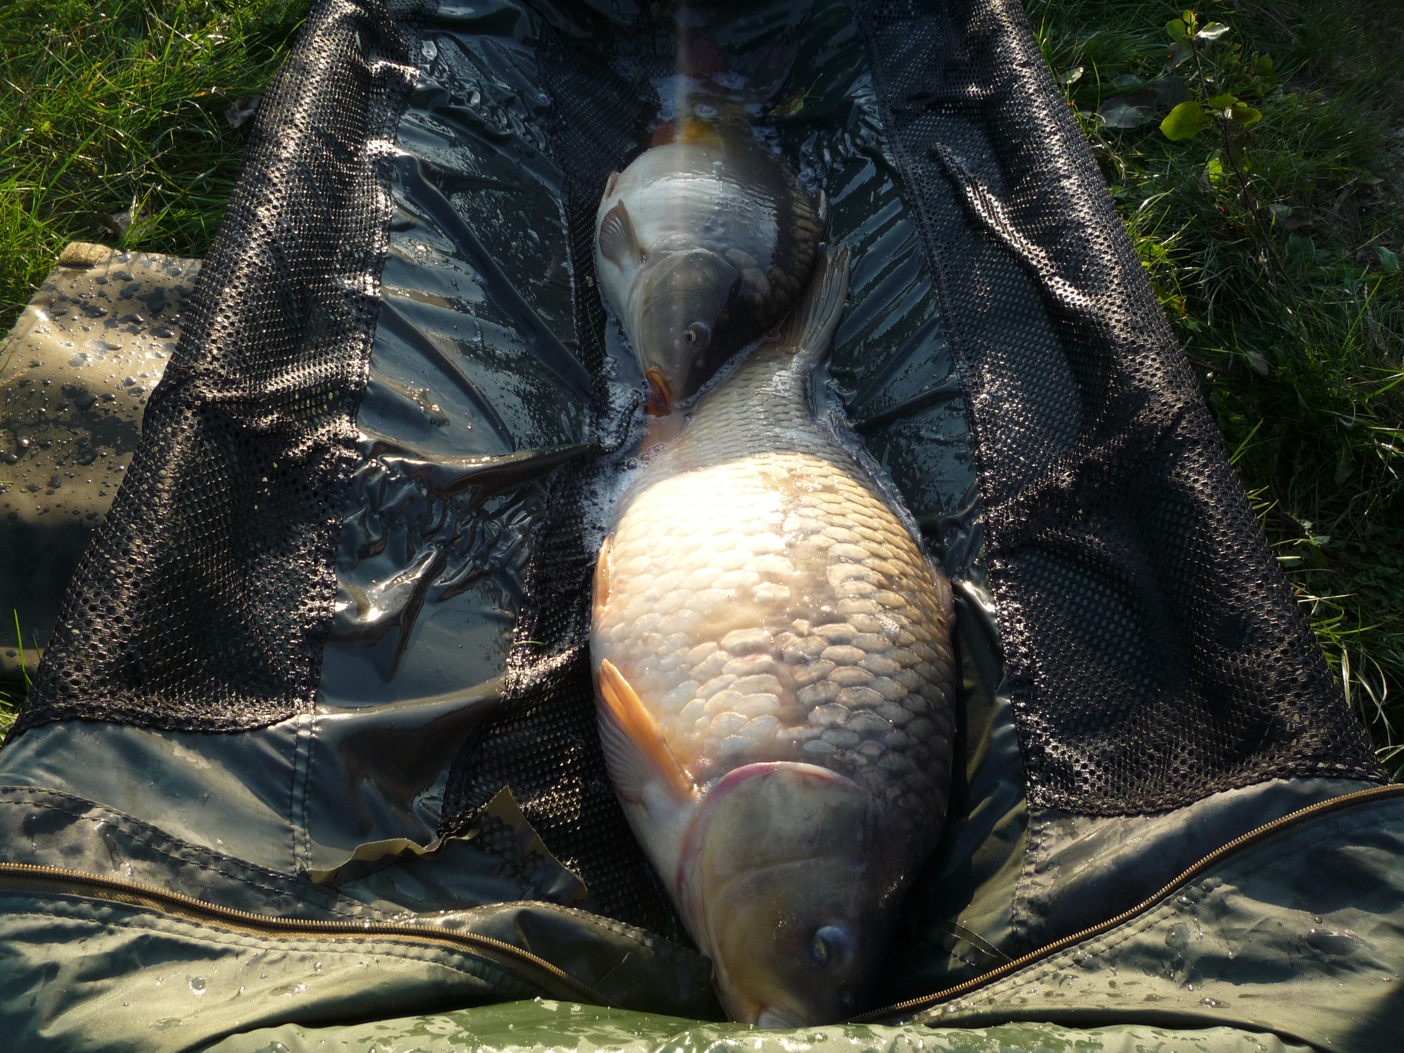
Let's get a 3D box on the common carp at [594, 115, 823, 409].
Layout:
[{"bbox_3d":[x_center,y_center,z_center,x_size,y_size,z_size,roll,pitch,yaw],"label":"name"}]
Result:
[{"bbox_3d":[0.013,-0.338,1.296,0.235,0.135,0.650,13,49,-2],"label":"common carp"}]

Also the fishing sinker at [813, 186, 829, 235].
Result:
[{"bbox_3d":[0.127,-0.328,1.307,0.030,0.020,0.085,11,51,-1],"label":"fishing sinker"}]

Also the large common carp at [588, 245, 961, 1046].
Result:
[{"bbox_3d":[0.055,0.004,0.988,0.275,0.145,0.760,8,51,-3],"label":"large common carp"}]

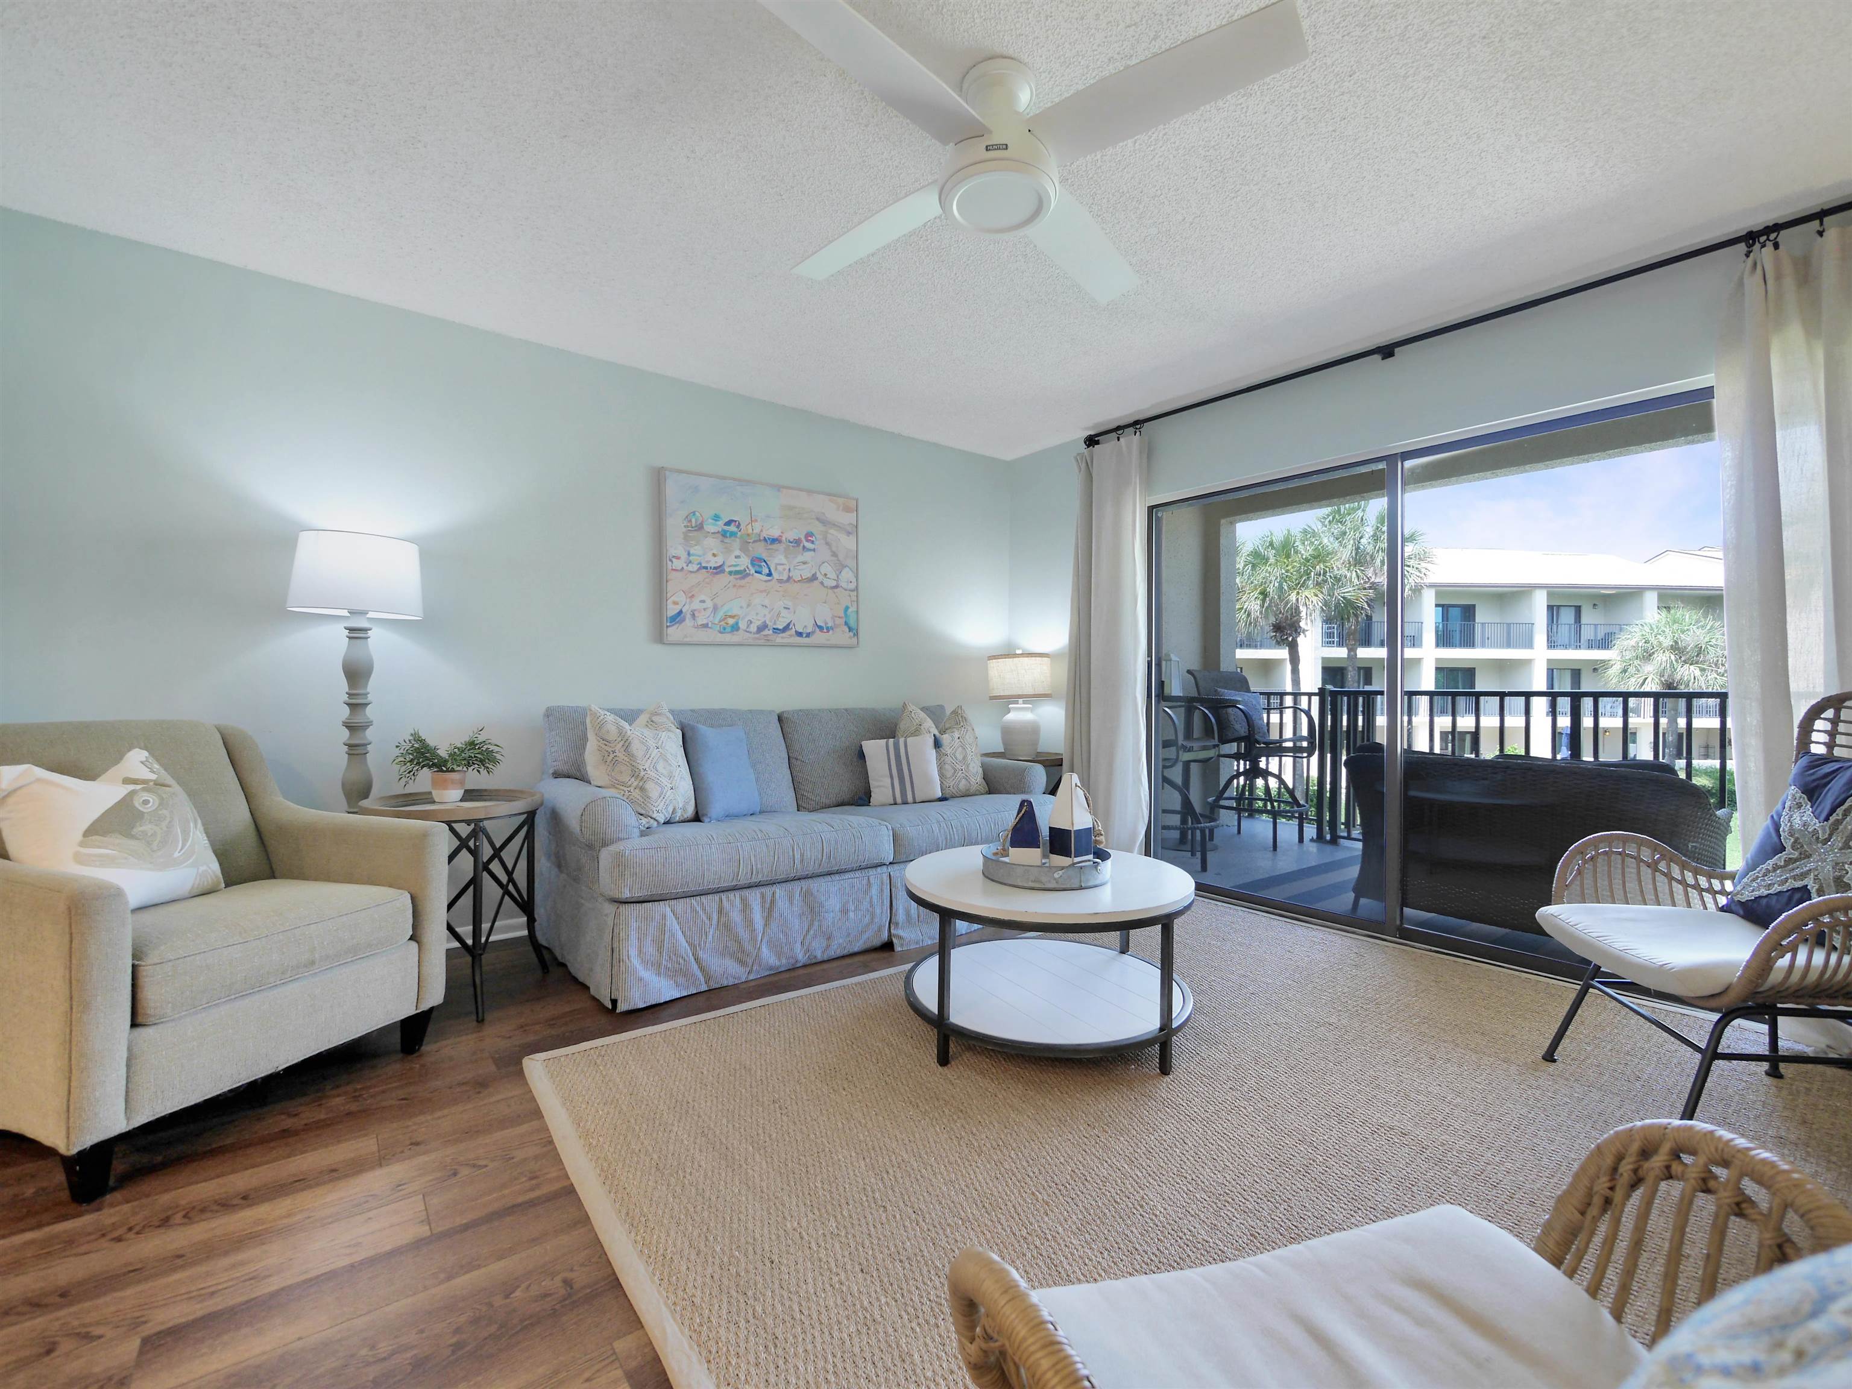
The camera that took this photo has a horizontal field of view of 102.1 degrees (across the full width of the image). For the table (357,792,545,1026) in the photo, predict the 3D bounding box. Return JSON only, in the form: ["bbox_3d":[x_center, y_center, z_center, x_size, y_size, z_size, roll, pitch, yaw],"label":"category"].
[{"bbox_3d":[-1.599,0.687,2.562,0.540,0.660,0.540,-1,1,-38],"label":"table"}]

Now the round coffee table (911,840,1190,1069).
[{"bbox_3d":[0.374,0.784,2.330,0.870,0.460,0.870,0,1,0],"label":"round coffee table"}]

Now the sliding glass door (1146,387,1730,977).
[{"bbox_3d":[1.931,-0.003,3.128,0.110,2.000,2.330,-1,1,-38],"label":"sliding glass door"}]

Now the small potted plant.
[{"bbox_3d":[-1.635,0.247,2.572,0.340,0.260,0.290,-1,1,-38],"label":"small potted plant"}]

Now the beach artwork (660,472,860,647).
[{"bbox_3d":[-0.786,-0.651,3.779,1.068,0.815,0.040,-1,1,-38],"label":"beach artwork"}]

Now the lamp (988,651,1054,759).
[{"bbox_3d":[0.544,0.059,4.316,0.385,0.605,0.385,0,1,0],"label":"lamp"}]

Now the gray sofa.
[{"bbox_3d":[-0.447,0.531,3.368,2.200,0.940,0.960,-1,1,-38],"label":"gray sofa"}]

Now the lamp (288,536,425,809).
[{"bbox_3d":[-1.940,0.238,2.561,0.365,1.560,0.365,-1,1,-38],"label":"lamp"}]

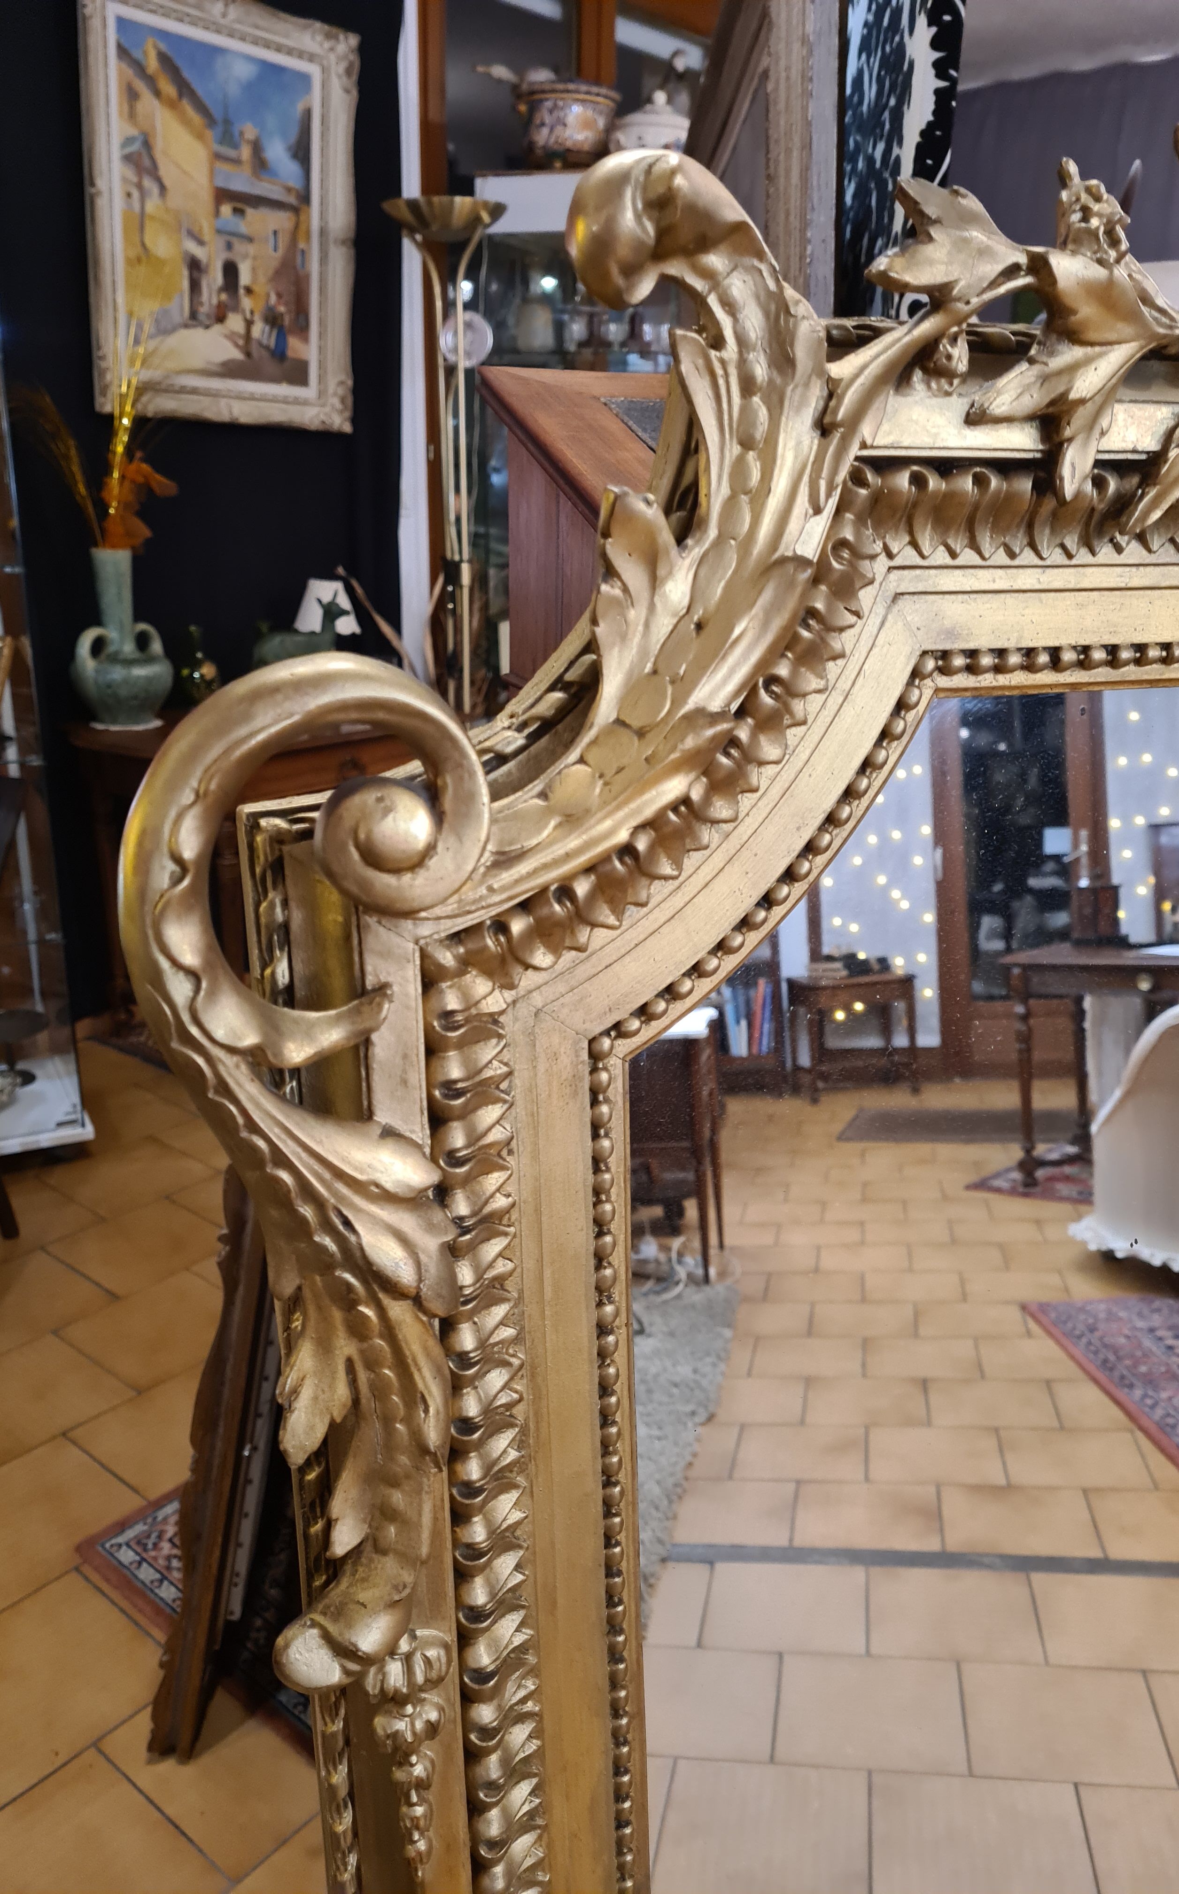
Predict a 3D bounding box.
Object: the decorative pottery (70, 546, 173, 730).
[{"bbox_3d":[-1.134,-0.739,3.407,0.250,0.408,0.243,-5,19,-17],"label":"decorative pottery"}]

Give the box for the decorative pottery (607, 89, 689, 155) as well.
[{"bbox_3d":[0.170,-2.222,3.852,0.220,0.174,0.192,2,18,2],"label":"decorative pottery"}]

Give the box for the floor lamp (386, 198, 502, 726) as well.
[{"bbox_3d":[-0.373,-0.912,3.838,0.302,1.974,0.302,-1,18,-5],"label":"floor lamp"}]

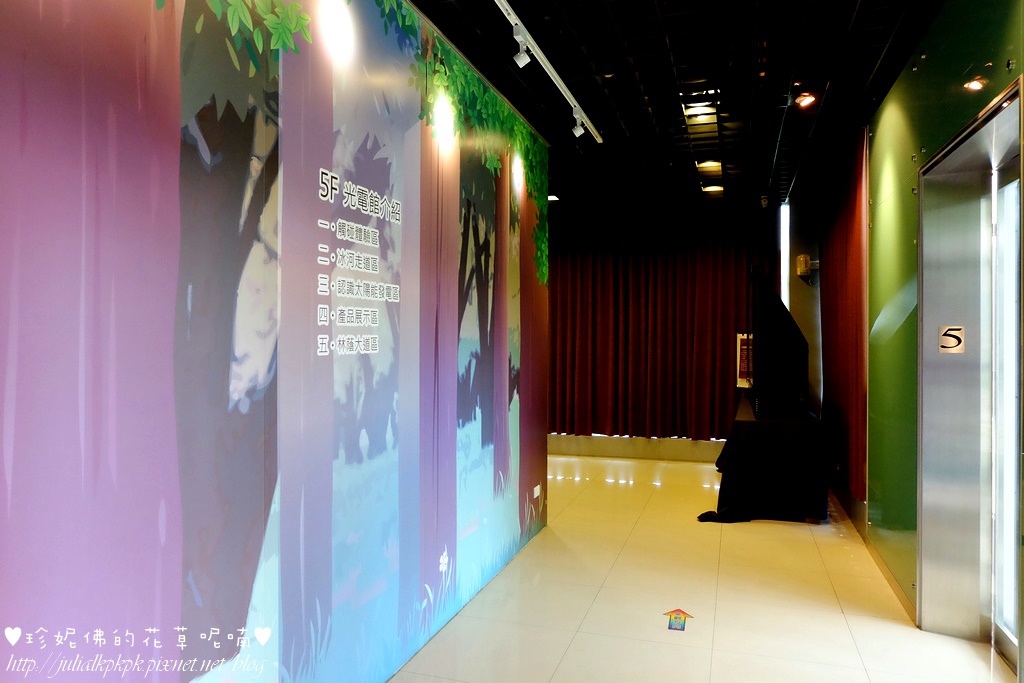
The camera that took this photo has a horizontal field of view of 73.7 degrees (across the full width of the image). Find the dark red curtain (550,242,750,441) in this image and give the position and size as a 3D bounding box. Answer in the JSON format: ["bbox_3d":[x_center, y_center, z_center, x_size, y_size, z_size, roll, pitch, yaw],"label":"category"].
[{"bbox_3d":[1.510,-0.070,7.530,2.500,2.300,0.150,0,0,18],"label":"dark red curtain"}]

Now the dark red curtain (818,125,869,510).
[{"bbox_3d":[2.700,-0.170,5.670,0.150,2.420,2.600,0,0,18],"label":"dark red curtain"}]

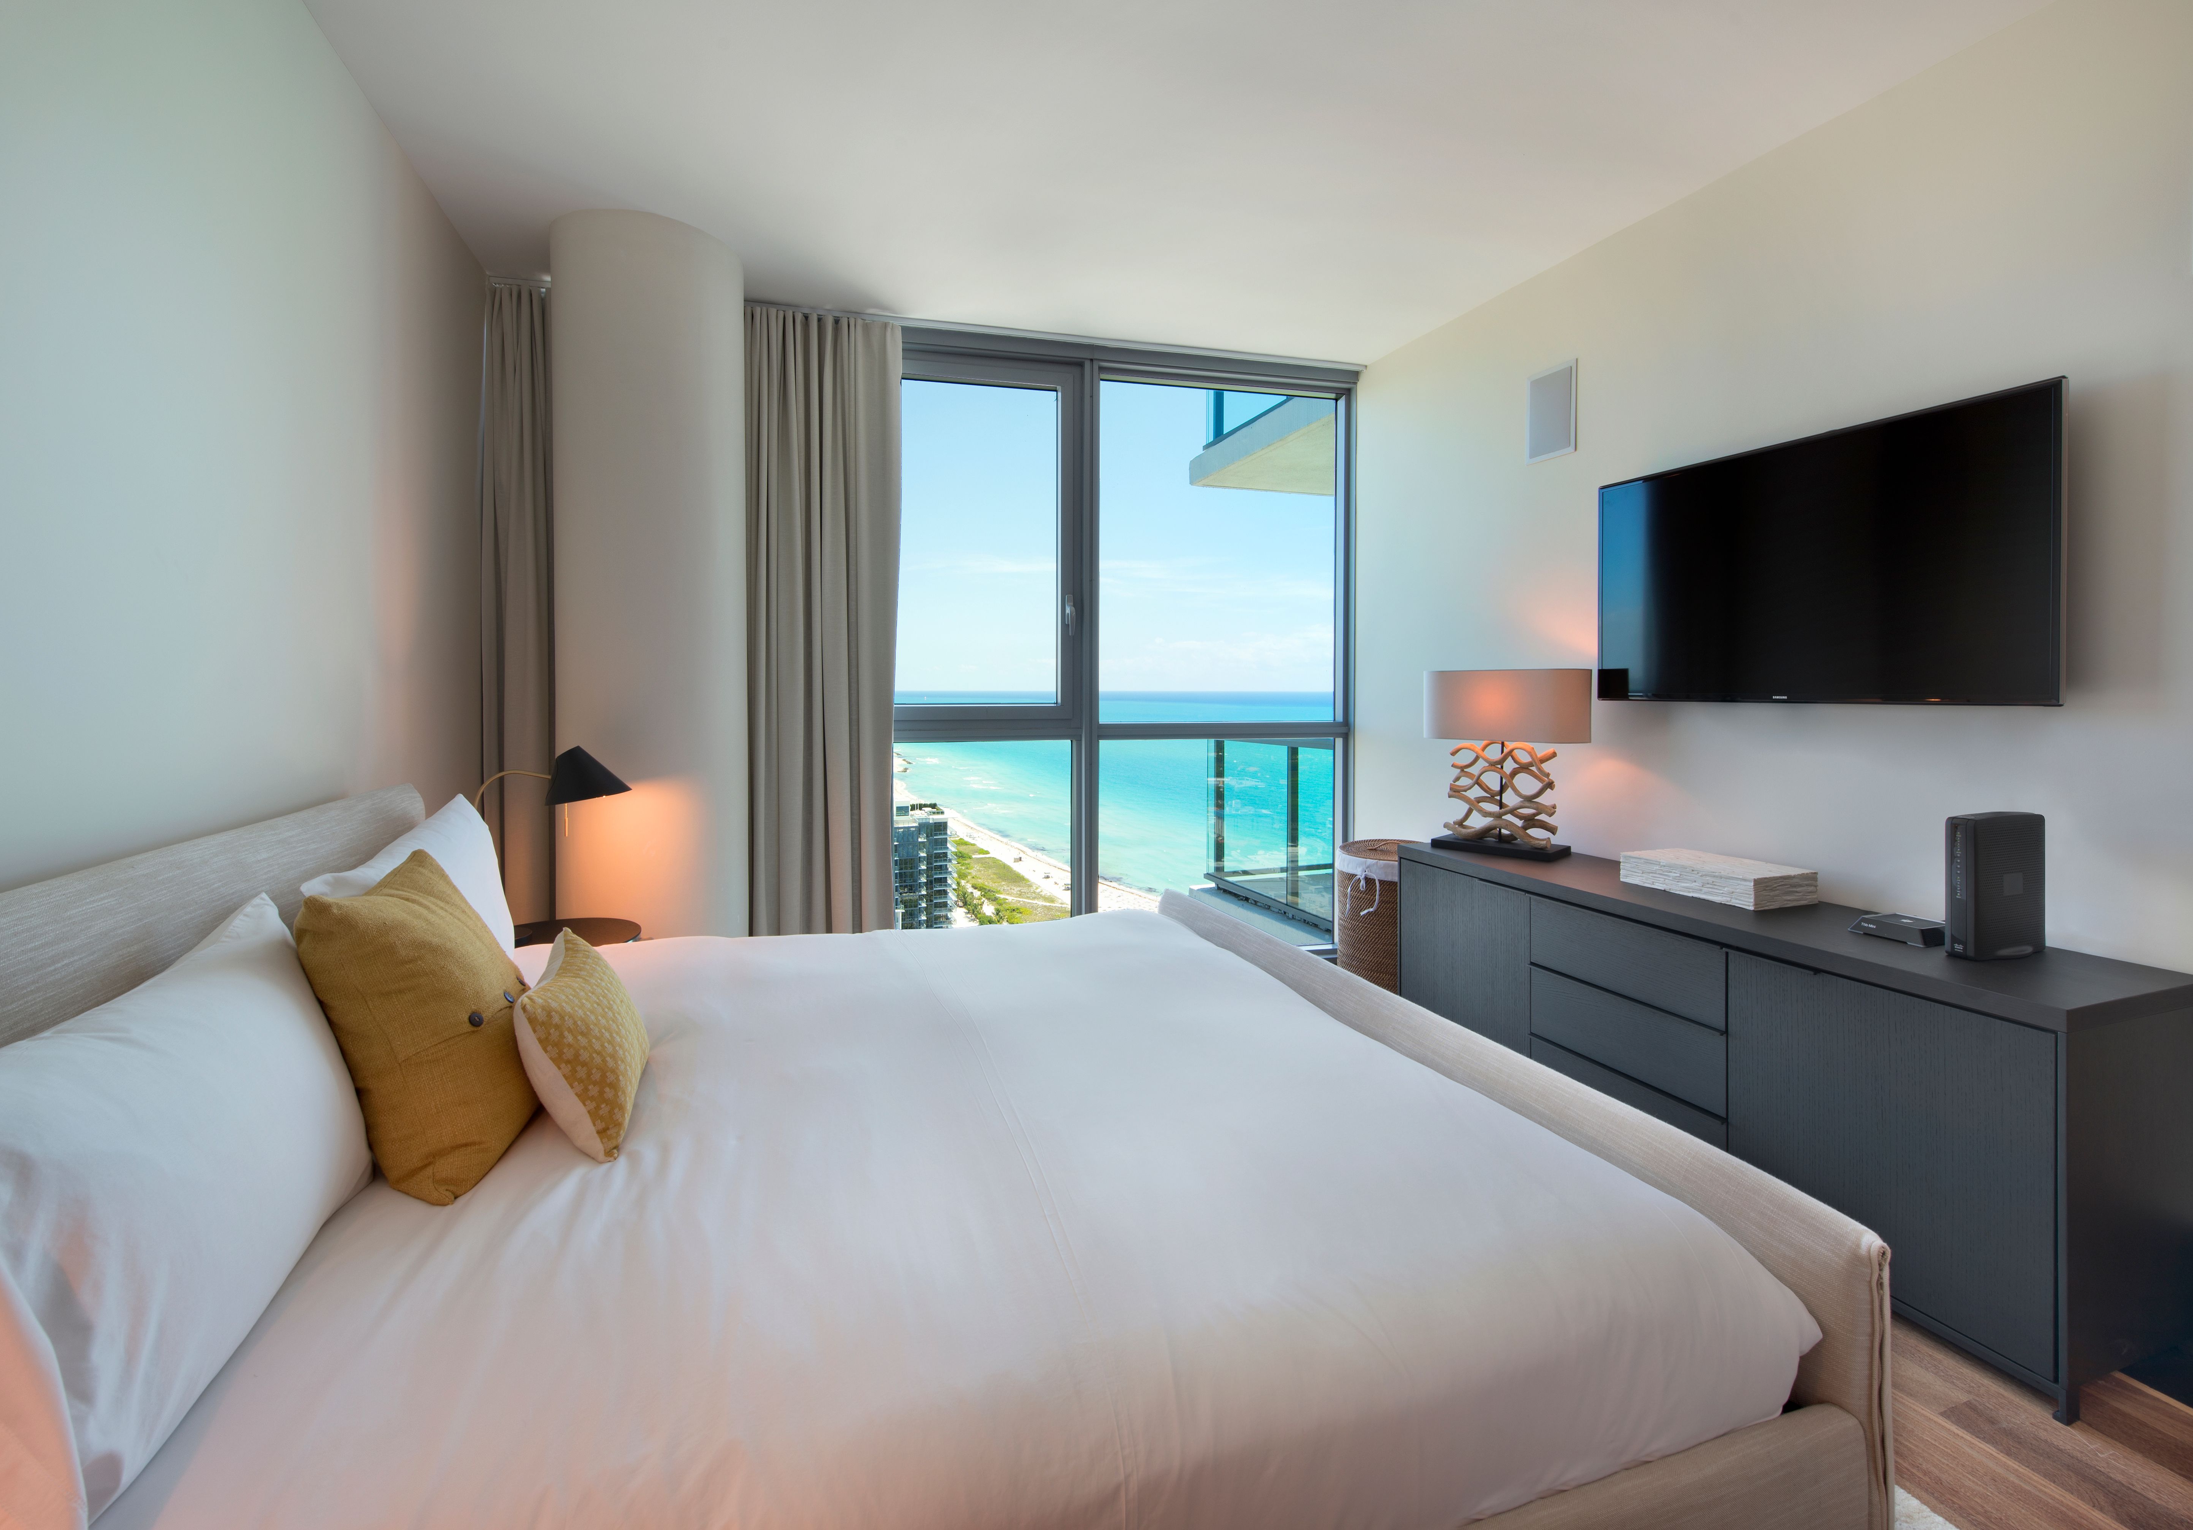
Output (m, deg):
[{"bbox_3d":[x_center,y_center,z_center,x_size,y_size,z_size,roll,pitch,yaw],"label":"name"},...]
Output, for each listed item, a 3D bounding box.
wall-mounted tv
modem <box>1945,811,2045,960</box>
[{"bbox_3d":[1.782,-0.494,2.314,0.061,0.663,1.085,-2,4,-20],"label":"wall-mounted tv"},{"bbox_3d":[1.838,0.246,1.826,0.230,0.279,0.059,-2,4,-20],"label":"modem"}]

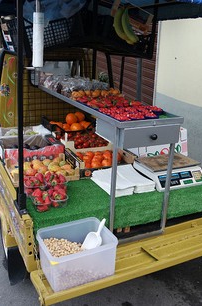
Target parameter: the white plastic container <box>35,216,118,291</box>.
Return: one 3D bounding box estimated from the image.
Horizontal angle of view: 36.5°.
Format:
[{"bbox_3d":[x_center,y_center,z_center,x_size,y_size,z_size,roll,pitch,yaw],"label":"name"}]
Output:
[{"bbox_3d":[-0.119,0.482,1.474,0.325,0.178,0.247,-8,22,-25],"label":"white plastic container"}]

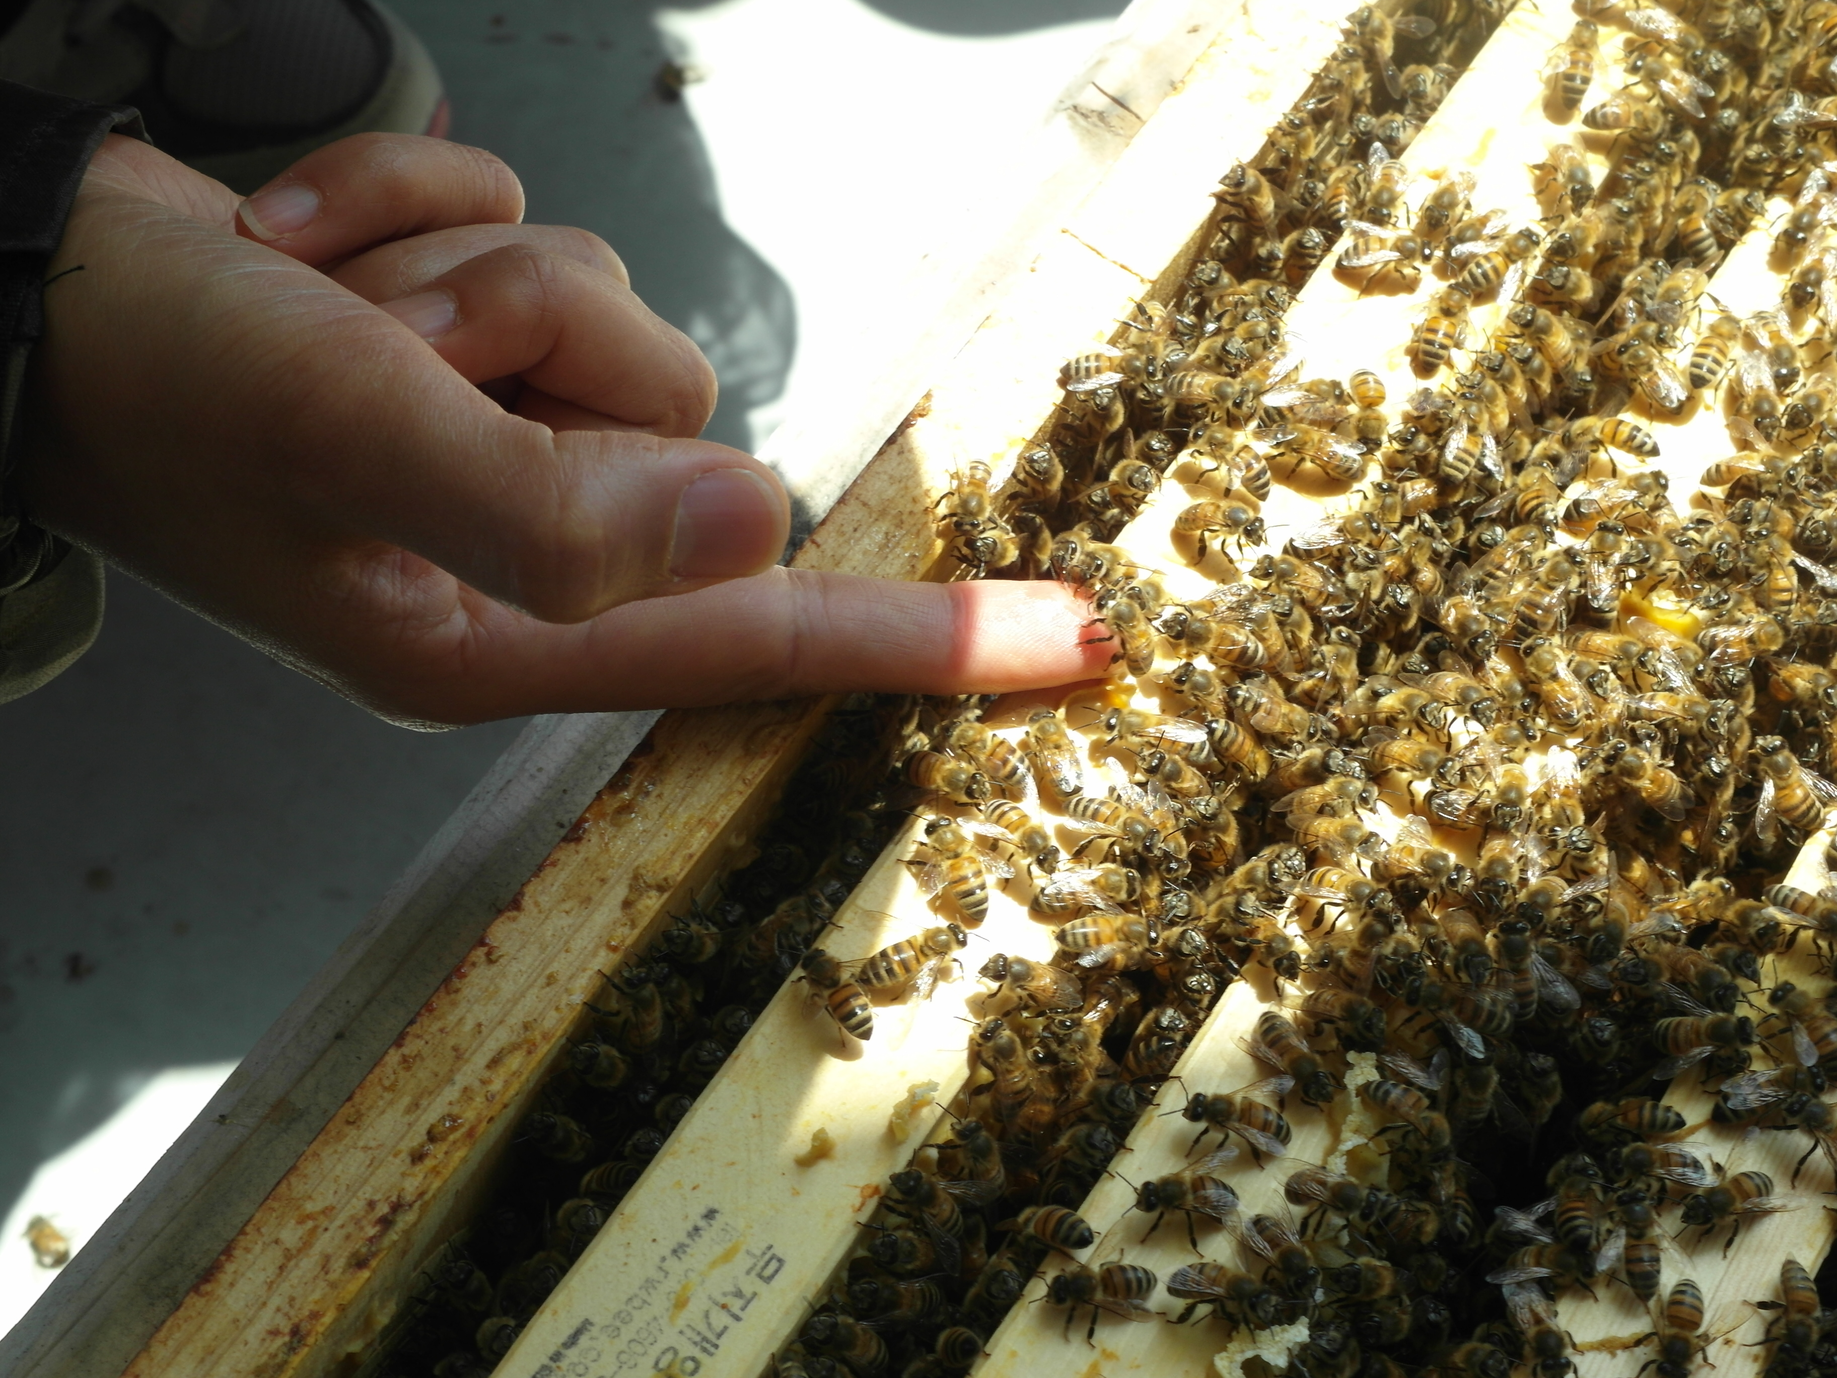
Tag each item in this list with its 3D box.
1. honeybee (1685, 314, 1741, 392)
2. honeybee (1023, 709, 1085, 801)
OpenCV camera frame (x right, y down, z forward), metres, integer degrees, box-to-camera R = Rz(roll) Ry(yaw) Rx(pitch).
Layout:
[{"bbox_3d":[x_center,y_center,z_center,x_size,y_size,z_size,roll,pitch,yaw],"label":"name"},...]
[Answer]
[{"bbox_3d":[0.112,-0.047,0.536,0.007,0.006,0.014,28,66,14],"label":"honeybee"},{"bbox_3d":[0.018,0.008,0.491,0.006,0.005,0.013,-18,63,-6],"label":"honeybee"}]

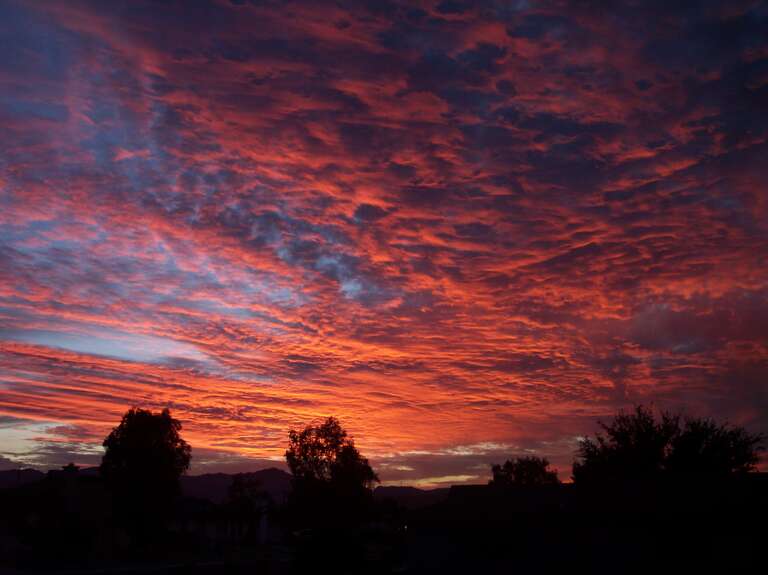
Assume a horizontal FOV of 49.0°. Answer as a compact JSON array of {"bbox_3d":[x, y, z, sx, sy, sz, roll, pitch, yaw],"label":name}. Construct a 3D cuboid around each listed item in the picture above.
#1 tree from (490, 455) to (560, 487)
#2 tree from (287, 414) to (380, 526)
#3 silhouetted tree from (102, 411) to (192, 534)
[{"bbox_3d":[9.921,14.871,58.159,4.760,6.590,4.520,0,-16,0],"label":"tree"},{"bbox_3d":[-2.298,8.642,36.018,3.990,6.240,3.790,0,-16,0],"label":"tree"},{"bbox_3d":[-11.324,9.061,39.020,4.150,7.100,3.940,0,-16,0],"label":"silhouetted tree"}]

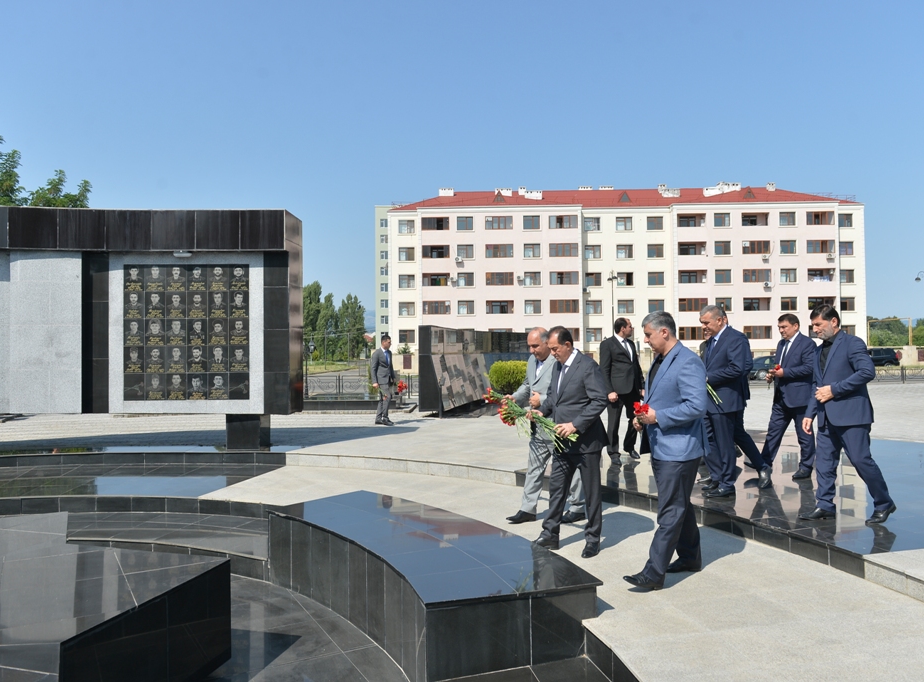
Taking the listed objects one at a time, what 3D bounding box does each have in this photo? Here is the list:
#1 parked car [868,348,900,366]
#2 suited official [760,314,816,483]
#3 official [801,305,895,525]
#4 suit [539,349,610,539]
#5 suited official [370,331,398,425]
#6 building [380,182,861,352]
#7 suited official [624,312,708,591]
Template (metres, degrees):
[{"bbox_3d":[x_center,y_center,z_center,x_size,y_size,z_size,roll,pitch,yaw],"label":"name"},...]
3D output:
[{"bbox_3d":[33.746,1.516,57.000,4.650,1.745,1.860,-1,-1,2],"label":"parked car"},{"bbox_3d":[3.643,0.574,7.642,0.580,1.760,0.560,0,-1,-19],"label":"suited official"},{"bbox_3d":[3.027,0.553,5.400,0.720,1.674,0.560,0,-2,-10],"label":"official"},{"bbox_3d":[0.879,0.821,5.318,0.460,1.490,0.540,0,-1,-30],"label":"suit"},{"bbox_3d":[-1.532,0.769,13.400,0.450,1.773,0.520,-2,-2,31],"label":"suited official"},{"bbox_3d":[17.223,-7.474,78.637,50.500,20.500,13.000,-1,-1,0],"label":"building"},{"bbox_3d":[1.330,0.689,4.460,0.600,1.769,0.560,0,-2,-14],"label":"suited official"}]

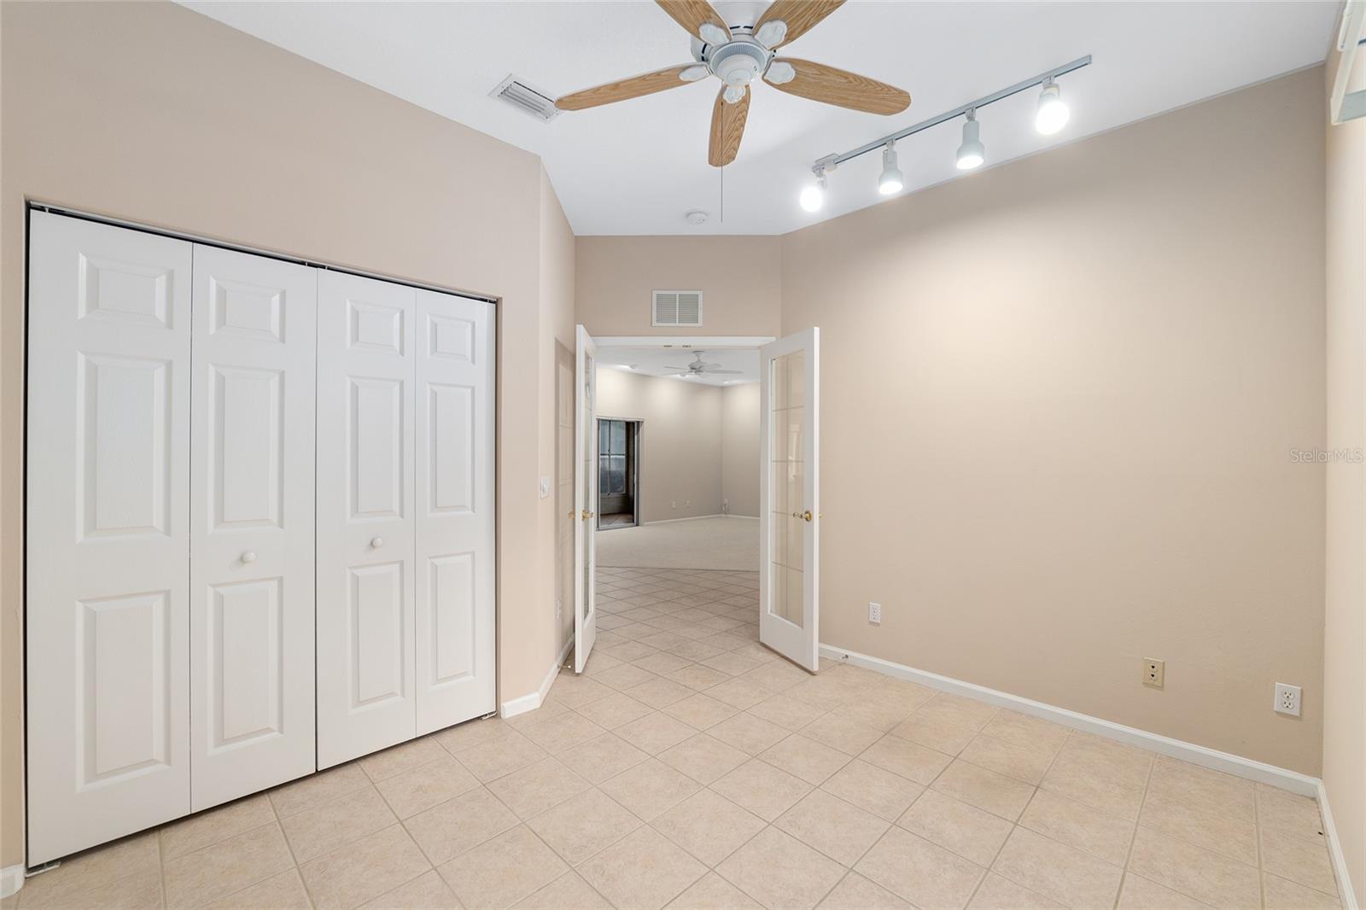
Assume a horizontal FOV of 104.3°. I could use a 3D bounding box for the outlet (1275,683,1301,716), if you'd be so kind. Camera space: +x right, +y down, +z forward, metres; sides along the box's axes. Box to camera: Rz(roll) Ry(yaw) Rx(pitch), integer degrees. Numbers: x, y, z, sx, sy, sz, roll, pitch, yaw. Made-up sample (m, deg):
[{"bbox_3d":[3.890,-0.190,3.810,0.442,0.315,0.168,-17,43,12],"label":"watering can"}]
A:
[{"bbox_3d":[2.398,0.970,2.105,0.069,0.114,0.012,0,0,43],"label":"outlet"}]

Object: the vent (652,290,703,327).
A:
[{"bbox_3d":[-0.035,-1.021,3.715,0.355,0.253,0.020,0,0,0],"label":"vent"}]

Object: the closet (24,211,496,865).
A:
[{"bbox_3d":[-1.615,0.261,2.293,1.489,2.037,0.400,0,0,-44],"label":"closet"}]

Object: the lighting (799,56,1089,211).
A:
[{"bbox_3d":[1.112,-1.402,2.407,1.177,0.260,0.200,0,0,41],"label":"lighting"}]

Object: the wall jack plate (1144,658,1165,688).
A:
[{"bbox_3d":[2.073,0.958,2.340,0.070,0.115,0.012,0,0,44],"label":"wall jack plate"}]

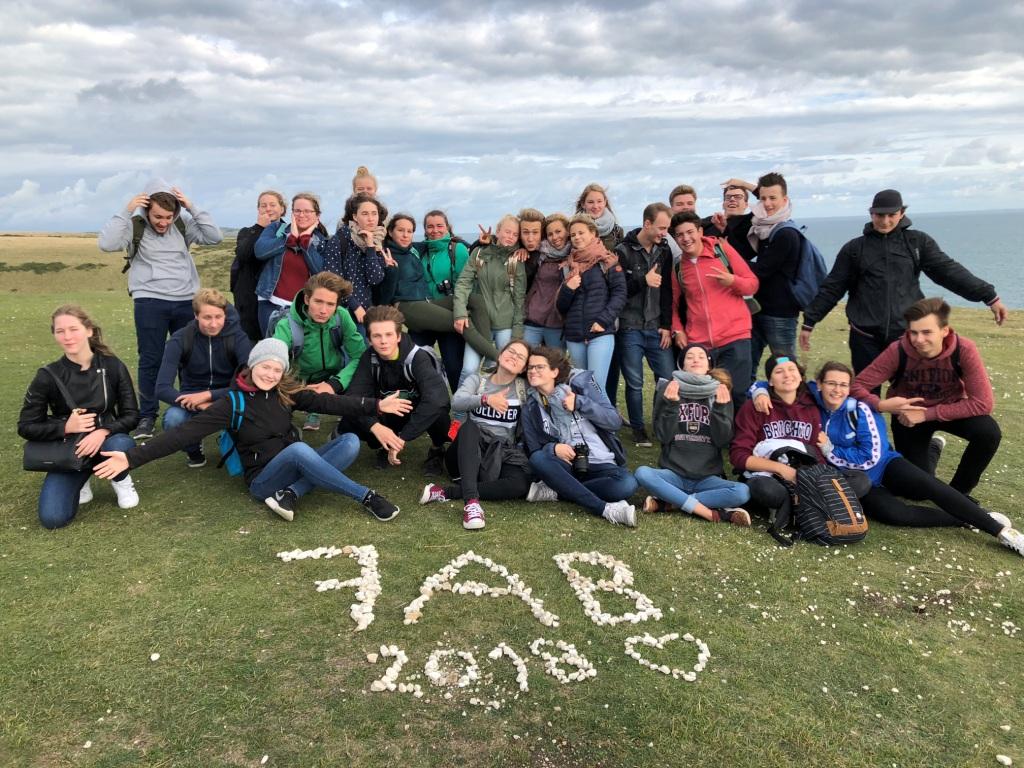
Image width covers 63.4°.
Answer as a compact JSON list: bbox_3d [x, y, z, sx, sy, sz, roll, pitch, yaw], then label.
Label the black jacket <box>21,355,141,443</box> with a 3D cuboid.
[{"bbox_3d":[-2.245,0.070,4.300,0.560,0.450,0.360,-6,12,-22],"label":"black jacket"}]

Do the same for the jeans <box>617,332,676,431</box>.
[{"bbox_3d":[0.902,-0.094,5.596,0.400,0.900,0.320,-5,11,-11],"label":"jeans"}]

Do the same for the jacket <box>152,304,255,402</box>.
[{"bbox_3d":[-1.819,-0.175,4.900,0.540,0.550,0.450,-4,11,-14],"label":"jacket"}]

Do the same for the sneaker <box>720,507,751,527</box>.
[{"bbox_3d":[1.071,0.635,3.970,0.095,0.090,0.240,-8,11,-43],"label":"sneaker"}]

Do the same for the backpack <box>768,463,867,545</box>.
[{"bbox_3d":[1.486,0.567,3.900,0.280,0.410,0.210,-13,-5,-45],"label":"backpack"}]

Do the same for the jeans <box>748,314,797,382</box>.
[{"bbox_3d":[1.626,-0.034,5.170,0.400,0.930,0.320,-10,13,-34],"label":"jeans"}]

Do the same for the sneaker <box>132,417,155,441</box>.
[{"bbox_3d":[-2.421,0.293,5.450,0.105,0.115,0.280,-5,11,-10],"label":"sneaker"}]

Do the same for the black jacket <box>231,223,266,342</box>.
[{"bbox_3d":[-1.927,-0.752,6.200,0.460,0.880,0.380,-5,11,-17],"label":"black jacket"}]

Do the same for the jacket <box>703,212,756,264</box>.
[{"bbox_3d":[1.542,-0.901,5.900,0.520,0.660,0.310,-1,10,6],"label":"jacket"}]

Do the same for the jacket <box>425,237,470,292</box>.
[{"bbox_3d":[-0.502,-0.847,6.350,0.460,0.620,0.320,-1,11,0],"label":"jacket"}]

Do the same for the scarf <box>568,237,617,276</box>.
[{"bbox_3d":[0.501,-0.793,5.150,0.290,0.240,0.230,1,11,14],"label":"scarf"}]

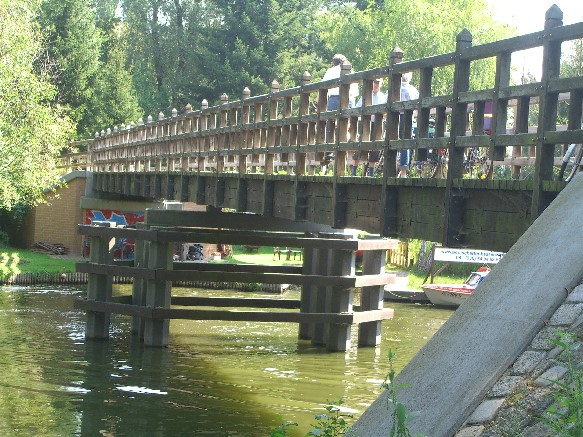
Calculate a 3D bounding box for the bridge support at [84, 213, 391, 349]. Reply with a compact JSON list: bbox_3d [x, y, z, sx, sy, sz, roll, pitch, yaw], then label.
[{"bbox_3d":[-1.052,1.230,28.244,6.881,2.686,2.856,3,1,-15],"label":"bridge support"}]

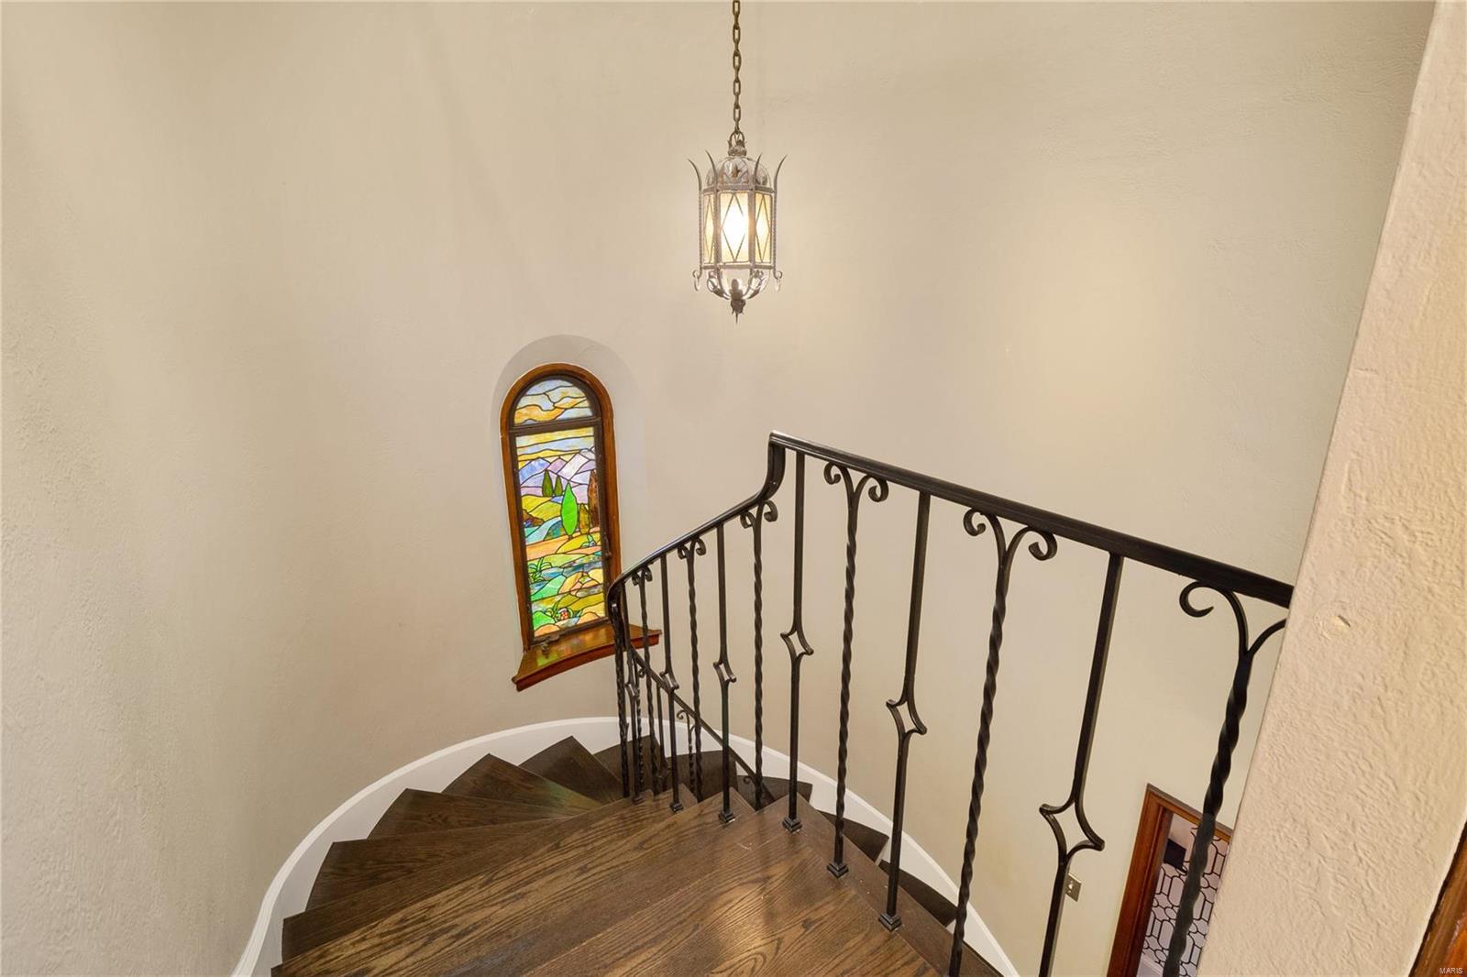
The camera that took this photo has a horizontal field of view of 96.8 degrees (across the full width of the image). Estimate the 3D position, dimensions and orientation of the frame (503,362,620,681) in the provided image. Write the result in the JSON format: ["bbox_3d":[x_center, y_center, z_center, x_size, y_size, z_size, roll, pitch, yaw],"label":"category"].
[{"bbox_3d":[-0.913,0.133,3.616,0.650,1.650,0.160,-10,18,-31],"label":"frame"}]

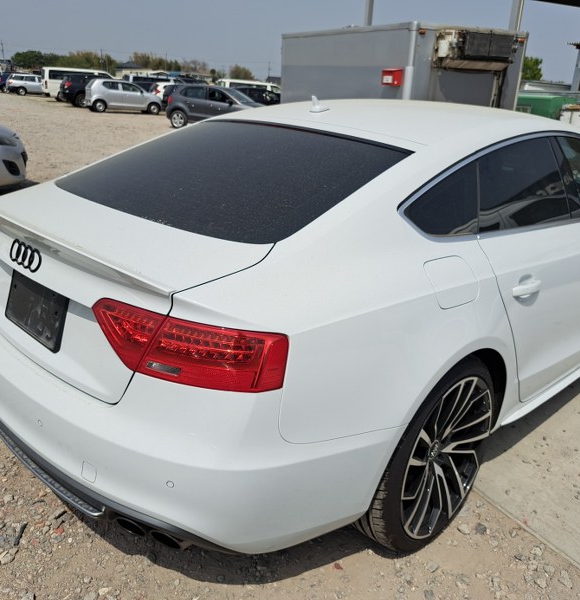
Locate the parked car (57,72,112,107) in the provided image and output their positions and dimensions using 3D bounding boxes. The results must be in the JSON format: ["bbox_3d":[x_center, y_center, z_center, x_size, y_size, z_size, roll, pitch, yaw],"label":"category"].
[{"bbox_3d":[-9.916,-11.344,30.044,4.300,1.680,1.800,-11,25,-32],"label":"parked car"}]

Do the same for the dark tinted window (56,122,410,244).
[{"bbox_3d":[-0.236,-0.458,1.919,1.240,0.060,0.750,21,45,42],"label":"dark tinted window"}]

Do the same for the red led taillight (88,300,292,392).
[{"bbox_3d":[-0.255,0.107,1.212,0.512,0.176,0.109,12,21,25],"label":"red led taillight"}]

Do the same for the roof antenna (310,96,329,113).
[{"bbox_3d":[0.121,-0.772,2.174,0.100,0.063,0.050,-16,26,-43],"label":"roof antenna"}]

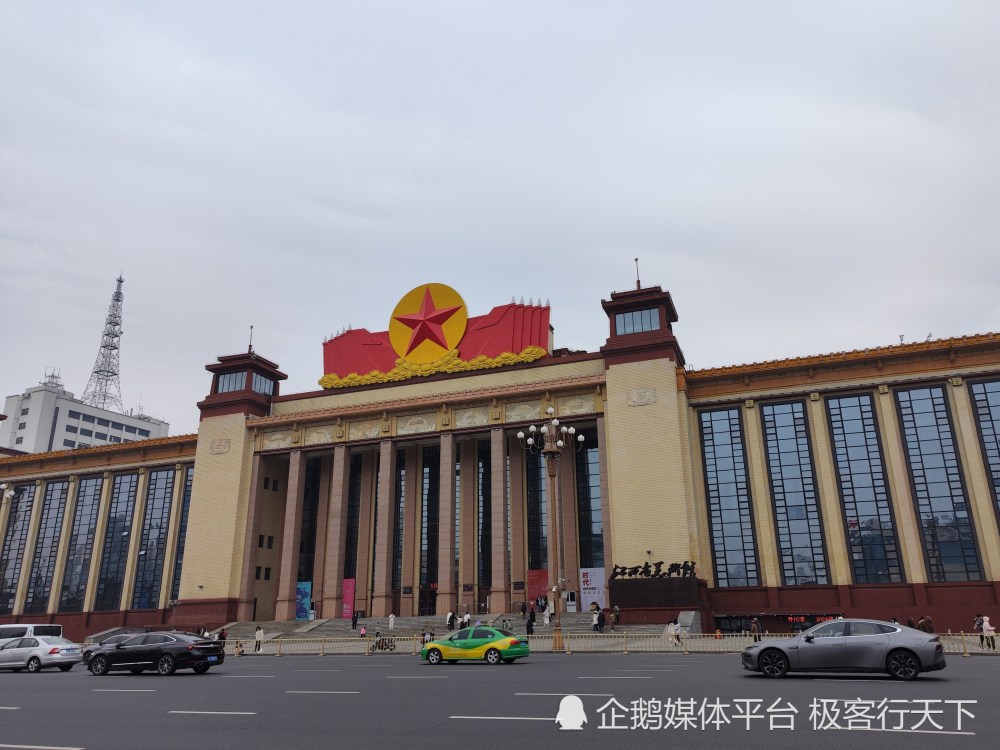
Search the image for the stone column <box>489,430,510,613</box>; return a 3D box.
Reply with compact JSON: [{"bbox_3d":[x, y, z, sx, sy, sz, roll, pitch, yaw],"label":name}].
[{"bbox_3d":[0.055,14.620,70.897,1.450,18.379,1.450,-7,-20,18],"label":"stone column"}]

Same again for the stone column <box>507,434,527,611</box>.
[{"bbox_3d":[1.992,15.971,76.297,1.400,18.835,1.200,-7,-20,18],"label":"stone column"}]

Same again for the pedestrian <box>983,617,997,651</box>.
[{"bbox_3d":[25.227,13.368,35.871,0.520,1.649,0.470,-6,-20,16],"label":"pedestrian"}]

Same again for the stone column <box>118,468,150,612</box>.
[{"bbox_3d":[-47.533,21.336,90.427,1.200,18.133,0.900,-7,-20,18],"label":"stone column"}]

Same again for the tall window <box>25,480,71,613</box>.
[{"bbox_3d":[-62.446,23.640,95.650,4.238,17.724,0.300,-7,-20,18],"label":"tall window"}]

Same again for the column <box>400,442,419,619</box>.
[{"bbox_3d":[-10.711,18.370,83.529,1.500,20.145,0.800,-8,-20,19],"label":"column"}]

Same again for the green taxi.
[{"bbox_3d":[-1.104,12.018,30.893,4.500,1.470,1.760,-7,-20,18],"label":"green taxi"}]

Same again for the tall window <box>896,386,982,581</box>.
[{"bbox_3d":[39.372,9.431,62.462,4.169,17.556,0.300,-8,-20,19],"label":"tall window"}]

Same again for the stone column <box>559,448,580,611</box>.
[{"bbox_3d":[7.808,16.757,78.272,1.400,18.922,1.200,-7,-20,18],"label":"stone column"}]

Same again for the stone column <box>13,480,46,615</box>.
[{"bbox_3d":[-66.217,24.210,97.795,1.150,18.235,0.800,-8,-20,19],"label":"stone column"}]

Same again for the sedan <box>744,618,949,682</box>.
[{"bbox_3d":[8.955,7.303,18.582,4.880,1.450,1.900,-8,-20,19],"label":"sedan"}]

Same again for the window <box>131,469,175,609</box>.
[{"bbox_3d":[-44.811,21.003,90.040,4.291,17.862,0.300,-7,-20,18],"label":"window"}]

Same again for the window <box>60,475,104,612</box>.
[{"bbox_3d":[-56.560,22.735,93.786,4.272,17.761,0.300,-7,-20,18],"label":"window"}]

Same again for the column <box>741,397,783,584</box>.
[{"bbox_3d":[24.903,11.113,66.031,1.900,17.310,1.000,-7,-20,18],"label":"column"}]

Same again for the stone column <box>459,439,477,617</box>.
[{"bbox_3d":[-3.835,17.583,82.290,1.400,20.502,1.200,-7,-20,18],"label":"stone column"}]

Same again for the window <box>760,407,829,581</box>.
[{"bbox_3d":[28.166,11.028,66.267,4.071,17.416,0.300,-8,-20,19],"label":"window"}]

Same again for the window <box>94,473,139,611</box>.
[{"bbox_3d":[-49.576,21.140,89.618,4.100,17.684,0.300,-7,-20,18],"label":"window"}]

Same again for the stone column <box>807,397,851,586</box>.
[{"bbox_3d":[30.813,10.598,65.049,1.429,17.541,0.900,-8,-20,19],"label":"stone column"}]

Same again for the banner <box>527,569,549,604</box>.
[{"bbox_3d":[4.337,23.473,75.920,2.518,4.075,0.120,-8,-20,19],"label":"banner"}]

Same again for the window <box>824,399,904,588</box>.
[{"bbox_3d":[35.327,10.720,67.321,4.420,18.257,0.300,-7,-20,18],"label":"window"}]

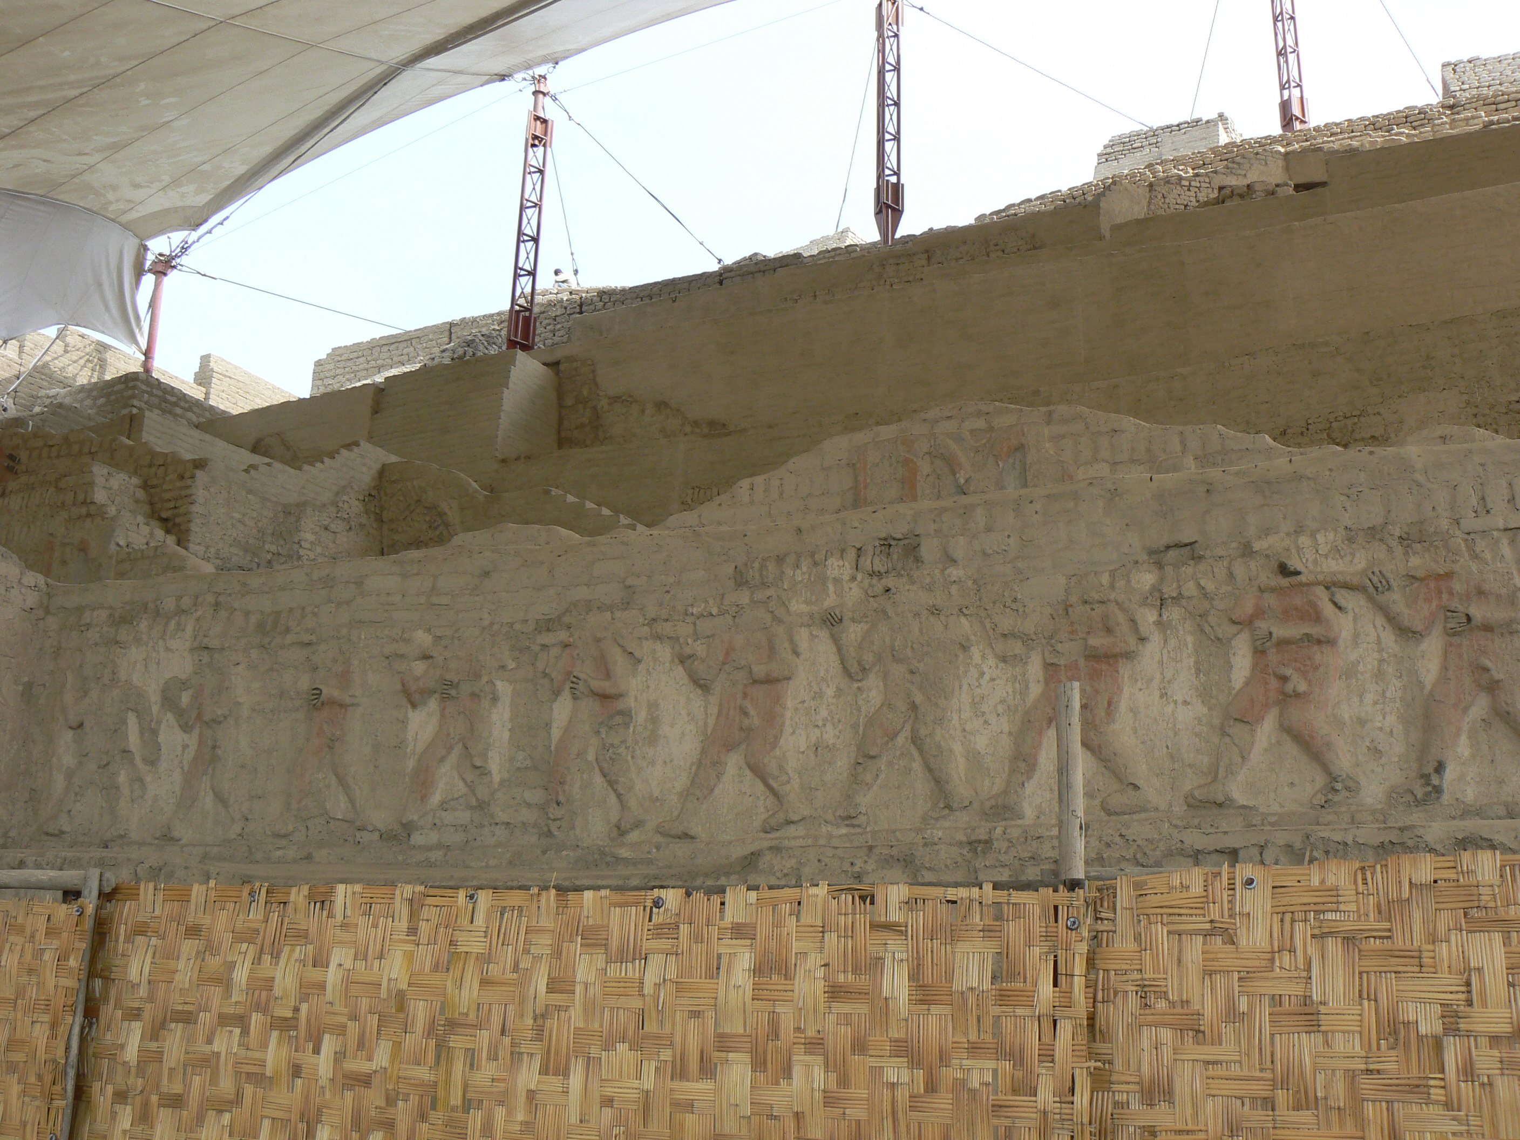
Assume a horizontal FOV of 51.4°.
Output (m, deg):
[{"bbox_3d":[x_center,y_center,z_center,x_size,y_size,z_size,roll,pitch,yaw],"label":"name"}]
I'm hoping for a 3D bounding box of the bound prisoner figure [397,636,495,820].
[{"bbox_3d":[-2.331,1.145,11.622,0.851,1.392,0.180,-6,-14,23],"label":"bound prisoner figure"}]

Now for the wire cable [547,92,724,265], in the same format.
[{"bbox_3d":[-2.776,-8.580,34.500,4.042,4.543,0.100,-3,-13,14],"label":"wire cable"}]

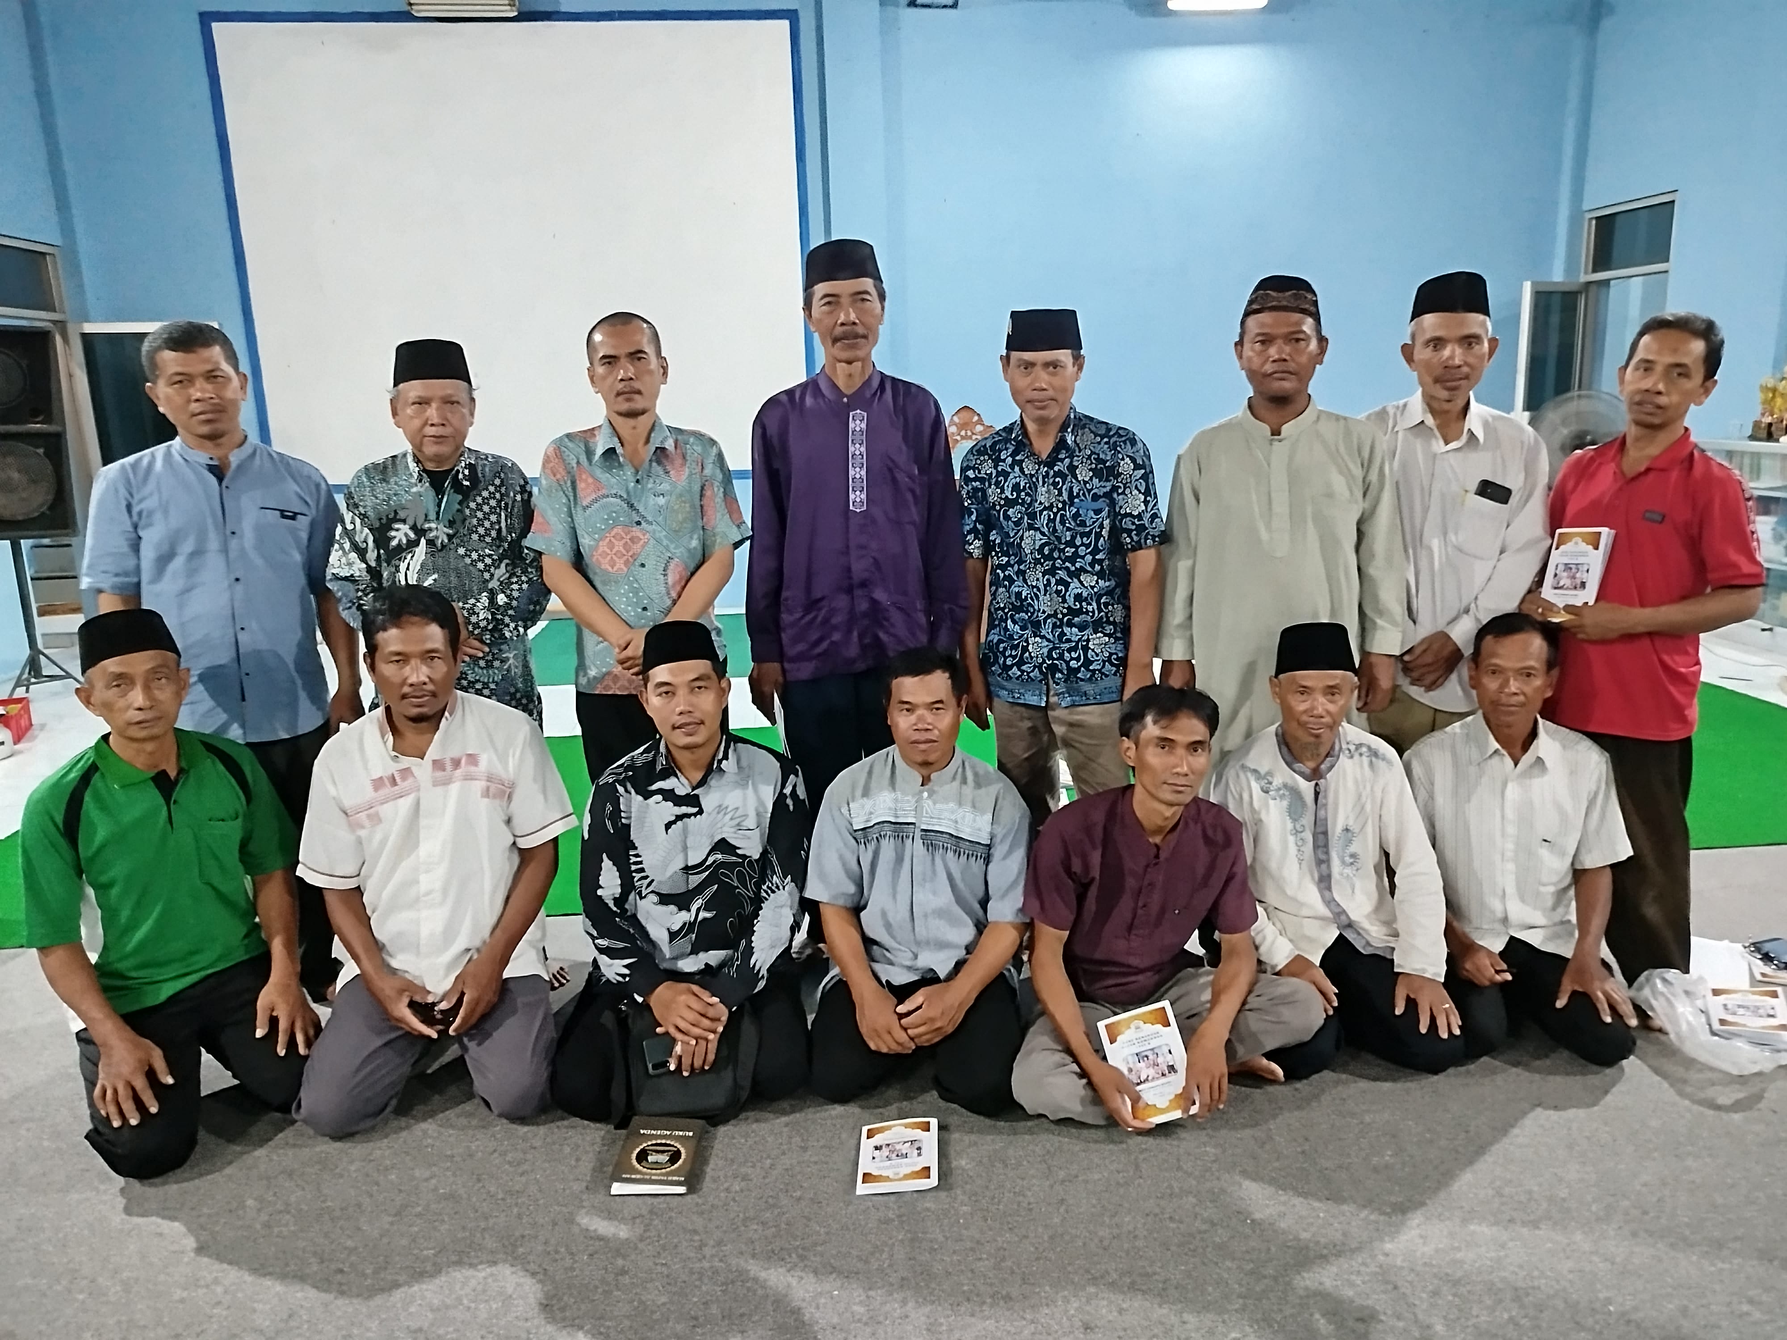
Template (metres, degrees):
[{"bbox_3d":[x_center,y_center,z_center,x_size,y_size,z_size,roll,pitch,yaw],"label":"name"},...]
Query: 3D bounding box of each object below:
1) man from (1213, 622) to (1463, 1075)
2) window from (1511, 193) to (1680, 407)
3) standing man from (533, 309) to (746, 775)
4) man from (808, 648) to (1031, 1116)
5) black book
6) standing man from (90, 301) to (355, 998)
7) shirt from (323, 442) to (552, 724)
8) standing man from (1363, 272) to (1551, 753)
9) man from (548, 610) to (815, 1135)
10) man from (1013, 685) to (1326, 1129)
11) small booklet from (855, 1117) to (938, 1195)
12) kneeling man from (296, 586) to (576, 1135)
[{"bbox_3d":[0.942,0.347,2.820,0.500,0.920,0.620,0,13,8],"label":"man"},{"bbox_3d":[4.323,-2.266,7.869,0.680,1.340,0.880,-3,13,-4],"label":"window"},{"bbox_3d":[-0.612,-0.049,3.115,0.520,1.643,0.310,-4,13,-11],"label":"standing man"},{"bbox_3d":[0.058,0.395,2.720,0.490,0.916,0.640,-1,13,6],"label":"man"},{"bbox_3d":[-0.453,0.943,2.407,0.148,0.022,0.210,0,13,6],"label":"black book"},{"bbox_3d":[-1.601,0.001,3.017,0.550,1.652,0.300,-8,15,-25],"label":"standing man"},{"bbox_3d":[-1.085,-0.195,3.034,0.520,0.690,0.310,-5,13,-12],"label":"shirt"},{"bbox_3d":[1.270,-0.071,2.939,0.470,1.660,0.320,2,14,18],"label":"standing man"},{"bbox_3d":[-0.453,0.371,2.721,0.540,0.993,0.640,-3,13,-3],"label":"man"},{"bbox_3d":[0.558,0.434,2.675,0.640,0.840,0.600,-2,13,0],"label":"man"},{"bbox_3d":[0.012,0.938,2.385,0.150,0.014,0.215,-1,13,2],"label":"small booklet"},{"bbox_3d":[-0.950,0.358,2.730,0.560,1.060,0.640,-5,13,-12],"label":"kneeling man"}]

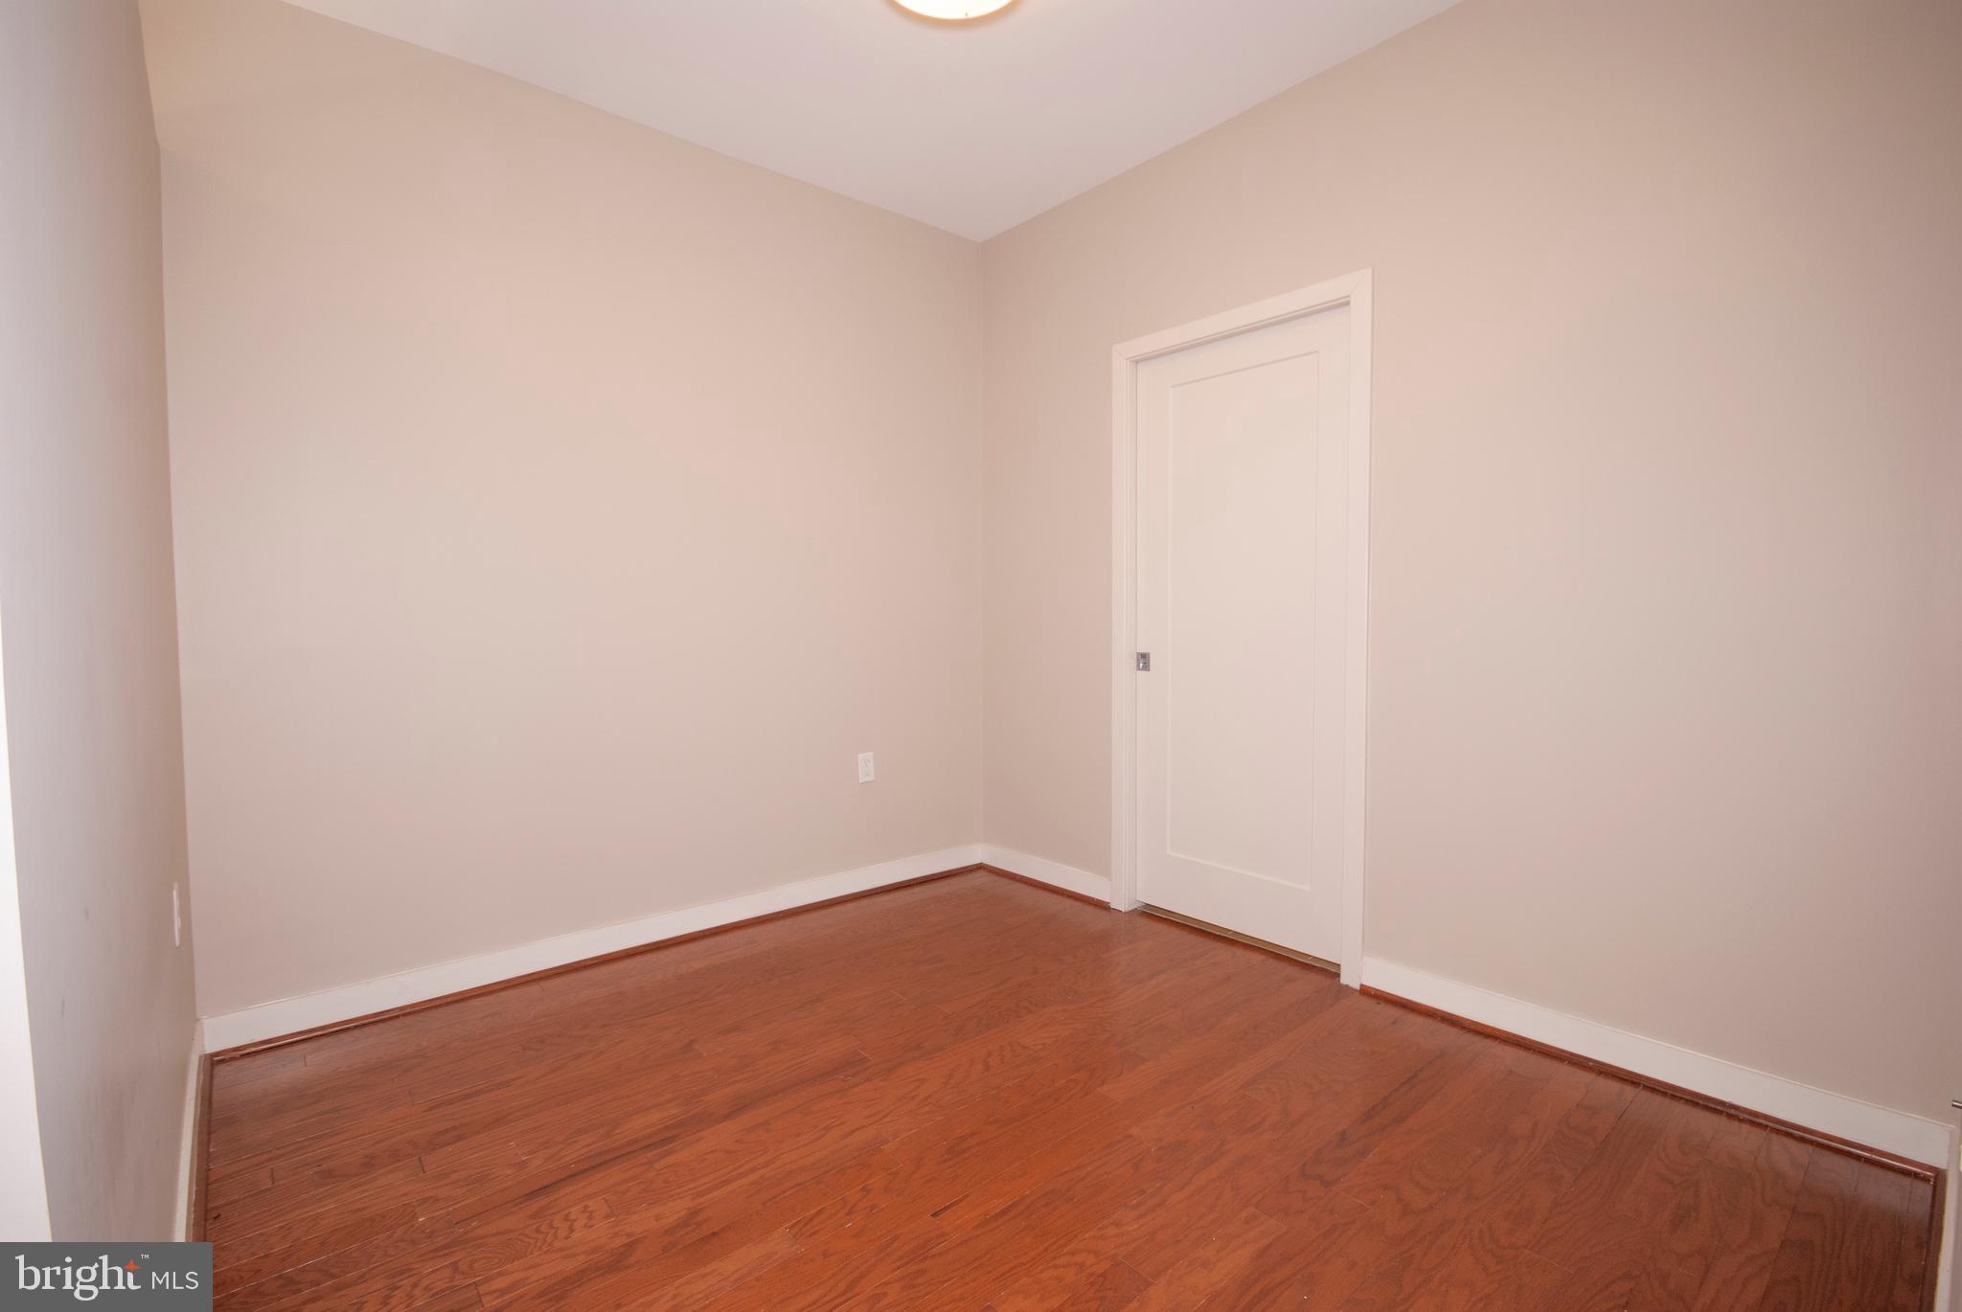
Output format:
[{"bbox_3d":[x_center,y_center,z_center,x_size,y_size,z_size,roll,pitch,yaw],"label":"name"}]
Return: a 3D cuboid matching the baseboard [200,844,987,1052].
[{"bbox_3d":[-0.988,0.921,2.876,2.535,0.097,0.018,-2,3,-38],"label":"baseboard"}]

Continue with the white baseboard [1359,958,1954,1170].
[{"bbox_3d":[1.519,0.947,2.022,0.018,0.097,1.128,-3,4,-42],"label":"white baseboard"}]

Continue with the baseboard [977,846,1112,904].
[{"bbox_3d":[0.259,0.888,3.402,0.018,0.097,0.737,-3,4,-42],"label":"baseboard"}]

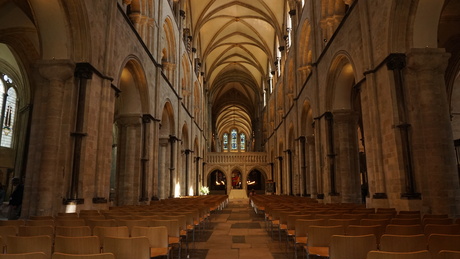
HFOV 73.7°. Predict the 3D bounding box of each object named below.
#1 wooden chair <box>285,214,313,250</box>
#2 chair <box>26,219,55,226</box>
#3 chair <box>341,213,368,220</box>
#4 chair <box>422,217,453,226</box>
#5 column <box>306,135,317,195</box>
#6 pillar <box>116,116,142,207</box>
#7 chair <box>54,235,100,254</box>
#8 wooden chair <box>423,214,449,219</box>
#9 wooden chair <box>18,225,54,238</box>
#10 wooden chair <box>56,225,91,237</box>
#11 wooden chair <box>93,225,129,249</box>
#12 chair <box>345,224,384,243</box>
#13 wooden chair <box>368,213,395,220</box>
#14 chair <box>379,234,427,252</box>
[{"bbox_3d":[1.451,2.196,6.454,0.525,0.775,0.540,0,-12,0],"label":"wooden chair"},{"bbox_3d":[-3.249,2.023,5.426,0.500,0.800,0.530,-1,-11,1],"label":"chair"},{"bbox_3d":[2.566,2.190,6.459,0.525,0.775,0.540,0,-12,0],"label":"chair"},{"bbox_3d":[3.639,1.987,5.498,0.525,0.775,0.540,0,-12,0],"label":"chair"},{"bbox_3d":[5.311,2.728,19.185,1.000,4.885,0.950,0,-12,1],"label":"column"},{"bbox_3d":[-4.388,1.688,13.337,1.200,4.550,1.200,-1,-11,1],"label":"pillar"},{"bbox_3d":[-1.666,1.627,3.520,0.500,0.800,0.530,-1,-11,1],"label":"chair"},{"bbox_3d":[3.973,2.080,6.039,0.500,0.800,0.530,-1,-11,1],"label":"wooden chair"},{"bbox_3d":[-2.807,1.847,4.624,0.525,0.775,0.540,-1,-12,2],"label":"wooden chair"},{"bbox_3d":[-2.187,1.820,4.462,0.500,0.800,0.530,-1,-11,1],"label":"wooden chair"},{"bbox_3d":[-1.599,1.778,4.355,0.500,0.810,0.530,-1,-12,2],"label":"wooden chair"},{"bbox_3d":[1.849,1.755,4.341,0.500,0.810,0.530,0,-12,-1],"label":"chair"},{"bbox_3d":[2.915,2.094,6.062,0.500,0.800,0.530,-1,-11,1],"label":"wooden chair"},{"bbox_3d":[1.927,1.598,3.551,0.525,0.775,0.540,0,-12,0],"label":"chair"}]

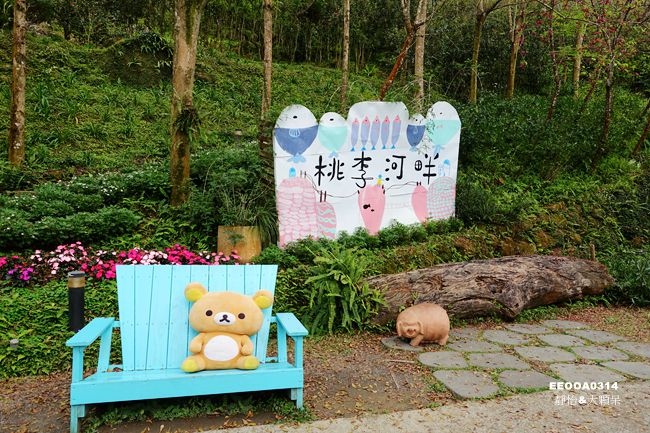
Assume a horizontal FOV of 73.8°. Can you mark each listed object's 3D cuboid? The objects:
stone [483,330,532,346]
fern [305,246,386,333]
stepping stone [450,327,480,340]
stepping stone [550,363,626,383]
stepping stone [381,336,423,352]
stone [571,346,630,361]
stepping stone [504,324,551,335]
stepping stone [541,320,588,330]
[{"bbox_3d":[2.150,1.428,5.090,0.500,0.050,0.600,0,0,-8],"label":"stone"},{"bbox_3d":[0.252,0.914,5.740,1.030,1.100,0.850,1,-1,0],"label":"fern"},{"bbox_3d":[1.740,1.496,5.463,0.460,0.045,0.520,1,-1,-6],"label":"stepping stone"},{"bbox_3d":[2.360,1.423,3.930,0.550,0.050,0.470,0,0,-1],"label":"stepping stone"},{"bbox_3d":[0.891,1.473,4.983,0.500,0.045,0.560,1,-1,0],"label":"stepping stone"},{"bbox_3d":[2.860,1.426,4.520,0.510,0.050,0.450,0,0,-3],"label":"stone"},{"bbox_3d":[2.750,1.520,5.803,0.560,0.045,0.520,1,-1,-10],"label":"stepping stone"},{"bbox_3d":[3.150,1.431,5.700,0.510,0.050,0.440,0,0,-5],"label":"stepping stone"}]

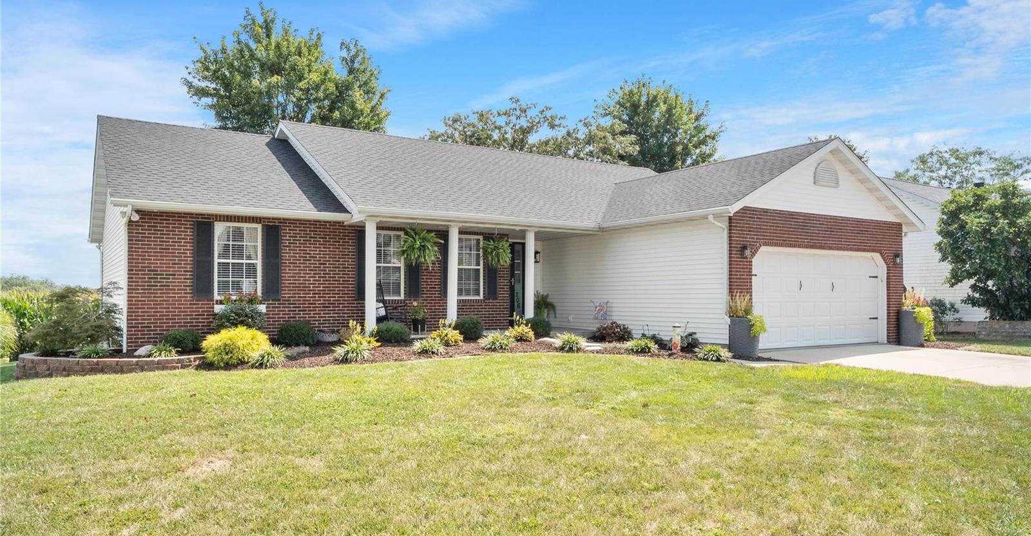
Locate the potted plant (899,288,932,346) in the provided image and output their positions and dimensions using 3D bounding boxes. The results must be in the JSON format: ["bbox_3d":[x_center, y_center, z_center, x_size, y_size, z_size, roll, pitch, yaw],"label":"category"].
[{"bbox_3d":[9.488,1.155,16.270,0.700,1.395,0.620,2,-3,-33],"label":"potted plant"}]

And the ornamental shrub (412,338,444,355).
[{"bbox_3d":[-1.576,1.418,12.505,0.580,0.270,0.570,0,-2,-7],"label":"ornamental shrub"}]

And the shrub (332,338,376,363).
[{"bbox_3d":[-2.694,1.349,11.407,0.680,0.360,0.650,0,-2,-13],"label":"shrub"}]

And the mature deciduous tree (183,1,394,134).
[{"bbox_3d":[-10.340,-4.715,31.006,9.400,14.385,9.200,1,-2,-19],"label":"mature deciduous tree"}]

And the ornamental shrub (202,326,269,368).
[{"bbox_3d":[-4.611,1.283,11.336,1.060,0.639,1.000,1,-3,-22],"label":"ornamental shrub"}]

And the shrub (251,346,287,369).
[{"bbox_3d":[-3.886,1.404,10.842,0.530,0.355,0.520,1,-3,-20],"label":"shrub"}]

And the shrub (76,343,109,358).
[{"bbox_3d":[-6.838,1.334,11.095,0.480,0.248,0.460,2,-3,-32],"label":"shrub"}]

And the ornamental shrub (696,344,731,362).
[{"bbox_3d":[3.583,1.506,12.406,0.640,0.300,0.620,-1,-2,16],"label":"ornamental shrub"}]

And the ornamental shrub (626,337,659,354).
[{"bbox_3d":[2.437,1.491,13.193,0.610,0.322,0.580,0,-2,10],"label":"ornamental shrub"}]

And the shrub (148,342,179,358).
[{"bbox_3d":[-6.039,1.377,11.805,0.520,0.260,0.520,1,-3,-27],"label":"shrub"}]

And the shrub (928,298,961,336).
[{"bbox_3d":[12.057,1.327,19.322,0.950,1.100,0.900,-2,-3,32],"label":"shrub"}]

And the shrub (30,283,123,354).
[{"bbox_3d":[-7.773,0.885,12.174,1.500,1.227,1.400,2,-3,-32],"label":"shrub"}]

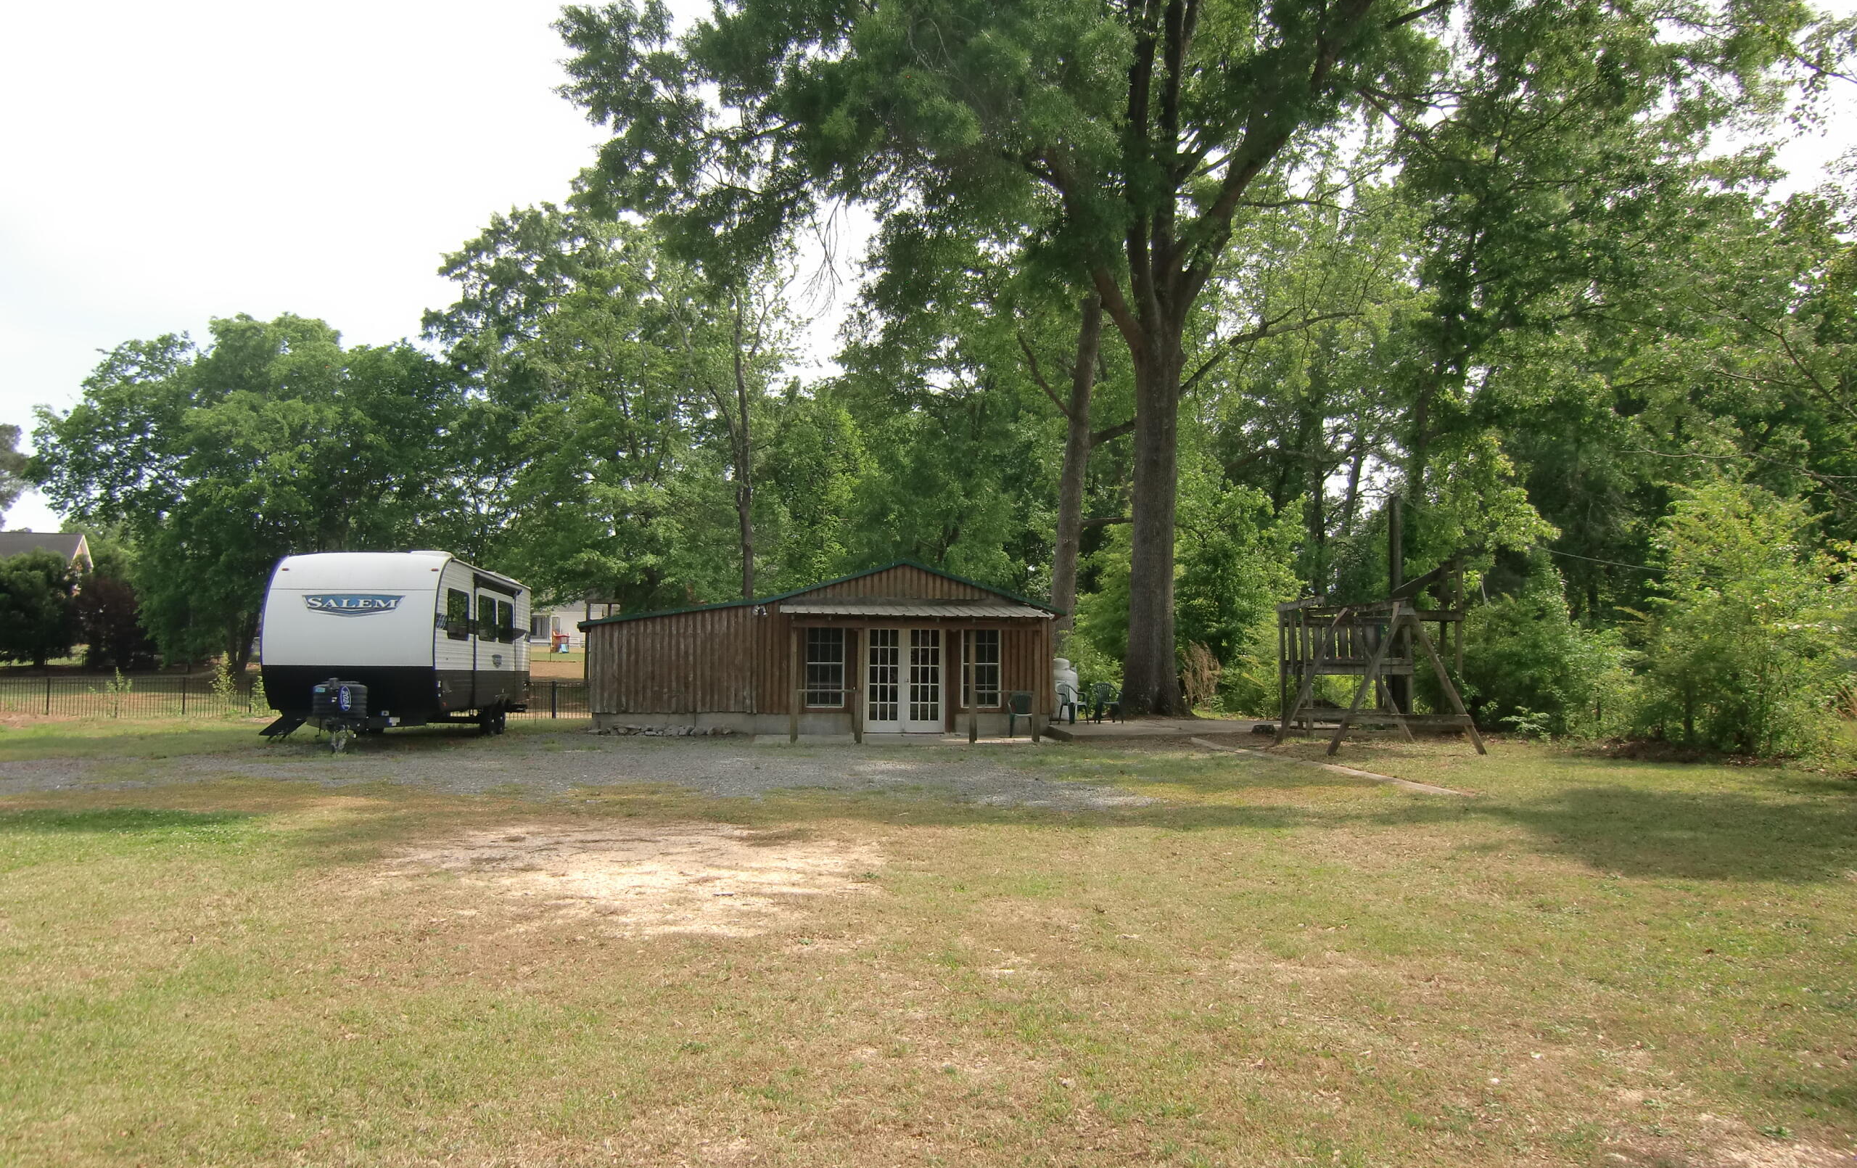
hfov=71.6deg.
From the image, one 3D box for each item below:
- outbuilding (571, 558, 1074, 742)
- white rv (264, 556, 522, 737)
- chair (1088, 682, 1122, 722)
[{"bbox_3d":[-2.348,1.400,27.669,9.500,3.500,8.400,1,-4,-6],"label":"outbuilding"},{"bbox_3d":[-8.998,1.147,22.575,2.550,3.150,8.600,1,-4,-7],"label":"white rv"},{"bbox_3d":[3.707,2.495,26.842,0.580,0.860,0.580,1,-4,-14],"label":"chair"}]

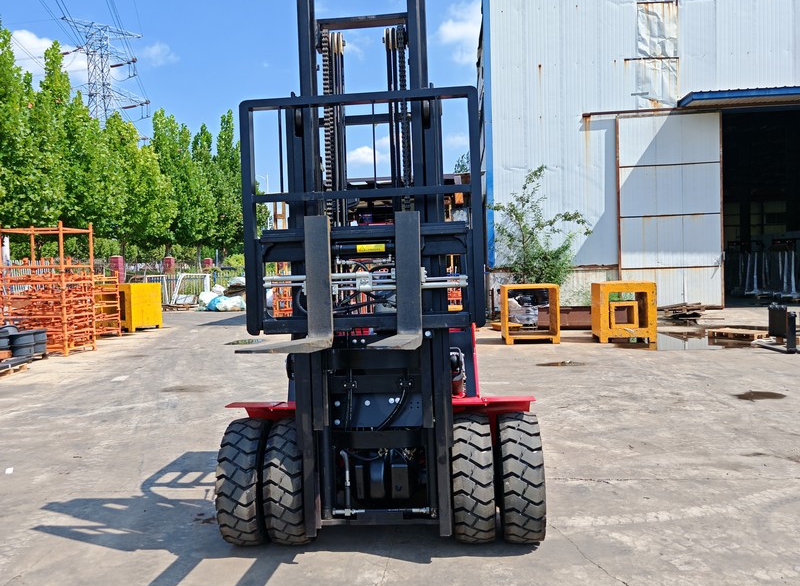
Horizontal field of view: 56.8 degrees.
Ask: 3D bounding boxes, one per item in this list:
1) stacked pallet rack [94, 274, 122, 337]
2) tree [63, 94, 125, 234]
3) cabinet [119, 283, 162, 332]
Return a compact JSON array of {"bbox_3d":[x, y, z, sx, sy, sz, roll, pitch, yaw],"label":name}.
[{"bbox_3d":[-8.525,0.342,20.278,1.200,1.800,1.150,-1,1,8],"label":"stacked pallet rack"},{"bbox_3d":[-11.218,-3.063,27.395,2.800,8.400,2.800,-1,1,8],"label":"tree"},{"bbox_3d":[-8.331,0.437,22.882,1.200,1.470,1.550,-1,1,12],"label":"cabinet"}]

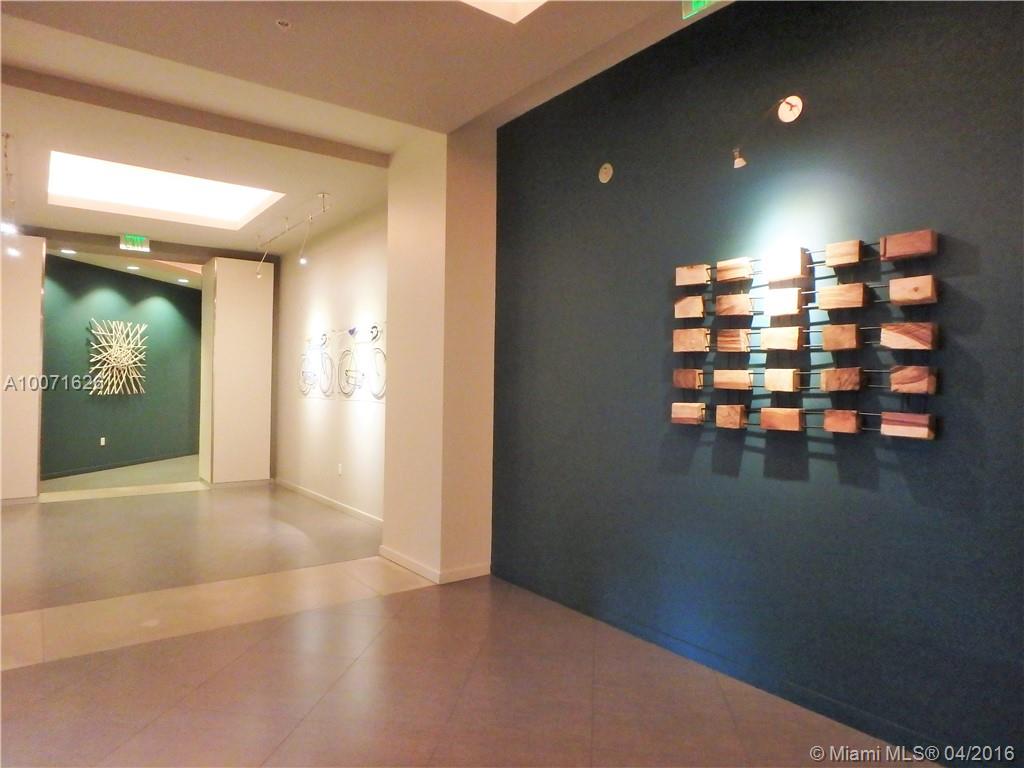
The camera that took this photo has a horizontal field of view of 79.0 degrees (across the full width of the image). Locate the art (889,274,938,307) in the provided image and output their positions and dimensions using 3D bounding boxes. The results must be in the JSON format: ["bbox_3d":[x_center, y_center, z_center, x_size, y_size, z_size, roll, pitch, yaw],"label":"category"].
[{"bbox_3d":[1.660,-0.391,2.567,0.062,0.095,0.151,1,-1,-38],"label":"art"}]

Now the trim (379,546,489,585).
[{"bbox_3d":[-0.605,1.339,4.735,0.440,0.080,0.890,1,0,-36],"label":"trim"}]

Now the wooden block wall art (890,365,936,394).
[{"bbox_3d":[1.657,-0.017,2.567,0.070,0.107,0.136,1,-1,-38],"label":"wooden block wall art"}]

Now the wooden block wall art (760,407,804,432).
[{"bbox_3d":[1.181,0.155,2.708,0.058,0.097,0.174,1,0,-36],"label":"wooden block wall art"}]

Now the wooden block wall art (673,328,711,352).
[{"bbox_3d":[0.960,-0.228,3.313,0.049,0.119,0.200,1,-1,-37],"label":"wooden block wall art"}]

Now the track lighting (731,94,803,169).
[{"bbox_3d":[1.110,-1.106,2.715,0.400,0.415,0.125,1,0,-37],"label":"track lighting"}]

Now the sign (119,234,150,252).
[{"bbox_3d":[-4.581,-1.715,7.550,0.310,0.195,0.050,1,0,-36],"label":"sign"}]

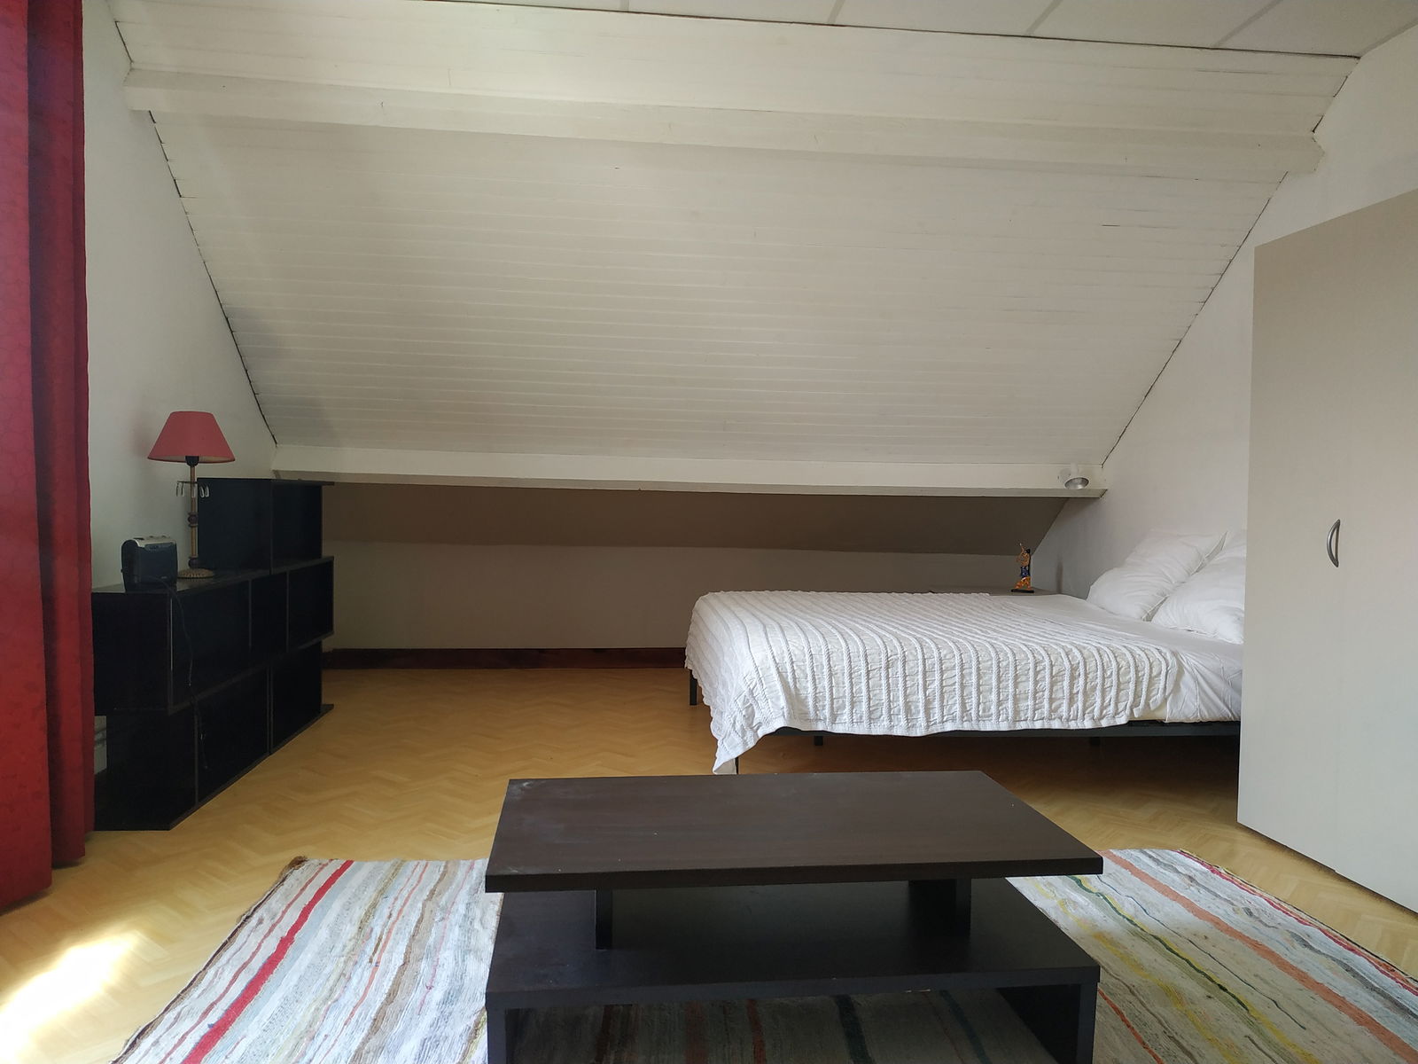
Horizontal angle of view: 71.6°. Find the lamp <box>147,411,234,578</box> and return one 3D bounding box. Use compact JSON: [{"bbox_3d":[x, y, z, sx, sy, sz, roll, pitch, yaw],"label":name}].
[{"bbox_3d":[-1.742,-0.131,3.324,0.278,0.552,0.278,1,2,-6],"label":"lamp"}]

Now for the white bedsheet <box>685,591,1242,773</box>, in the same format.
[{"bbox_3d":[1.010,0.595,3.982,2.102,0.538,1.670,1,2,-6],"label":"white bedsheet"}]

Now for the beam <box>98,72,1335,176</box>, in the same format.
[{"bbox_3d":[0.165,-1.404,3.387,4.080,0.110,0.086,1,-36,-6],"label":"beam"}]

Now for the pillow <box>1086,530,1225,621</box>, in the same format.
[{"bbox_3d":[1.884,0.169,4.182,0.178,0.470,0.643,44,3,0],"label":"pillow"}]

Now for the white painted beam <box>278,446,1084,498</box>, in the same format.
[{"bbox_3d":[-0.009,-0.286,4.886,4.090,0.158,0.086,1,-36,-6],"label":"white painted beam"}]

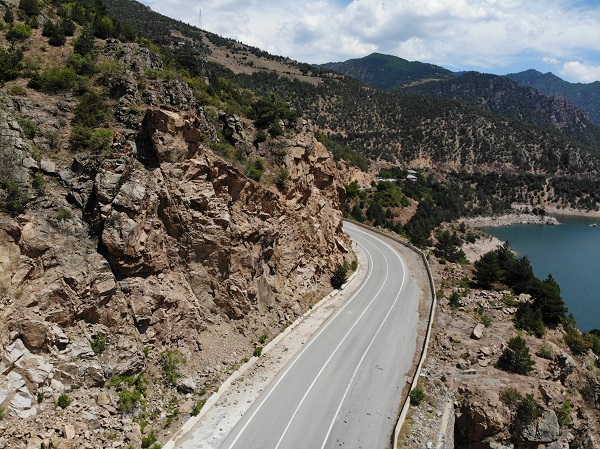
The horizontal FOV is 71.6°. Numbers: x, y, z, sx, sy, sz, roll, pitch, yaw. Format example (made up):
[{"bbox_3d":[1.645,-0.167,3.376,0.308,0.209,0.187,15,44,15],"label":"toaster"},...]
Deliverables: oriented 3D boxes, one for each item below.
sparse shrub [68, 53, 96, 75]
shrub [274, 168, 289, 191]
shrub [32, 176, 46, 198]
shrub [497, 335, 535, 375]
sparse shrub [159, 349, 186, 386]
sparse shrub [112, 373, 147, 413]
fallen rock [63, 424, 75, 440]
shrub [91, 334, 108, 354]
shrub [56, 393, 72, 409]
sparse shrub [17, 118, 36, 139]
[{"bbox_3d":[-33.975,-25.144,65.000,3.849,2.996,3.271,-4,9,-26],"label":"sparse shrub"},{"bbox_3d":[-3.425,-8.333,77.000,2.586,4.042,2.586,0,8,-3],"label":"shrub"},{"bbox_3d":[-26.000,-3.693,41.500,1.143,2.182,1.143,-5,10,-32],"label":"shrub"},{"bbox_3d":[24.849,14.960,48.000,3.838,3.976,3.838,5,10,28],"label":"shrub"},{"bbox_3d":[-11.430,12.811,37.300,2.375,3.157,2.137,-3,9,-18],"label":"sparse shrub"},{"bbox_3d":[-13.601,13.389,33.200,2.480,2.770,2.232,-4,9,-24],"label":"sparse shrub"},{"bbox_3d":[-15.981,14.357,28.700,0.708,0.986,0.602,-5,10,-31],"label":"fallen rock"},{"bbox_3d":[-17.069,10.212,35.400,1.363,1.540,1.227,-4,10,-27],"label":"shrub"},{"bbox_3d":[-17.105,12.780,30.200,0.999,0.897,0.999,-5,10,-31],"label":"shrub"},{"bbox_3d":[-30.580,-10.729,46.500,1.837,2.160,1.653,-5,10,-32],"label":"sparse shrub"}]

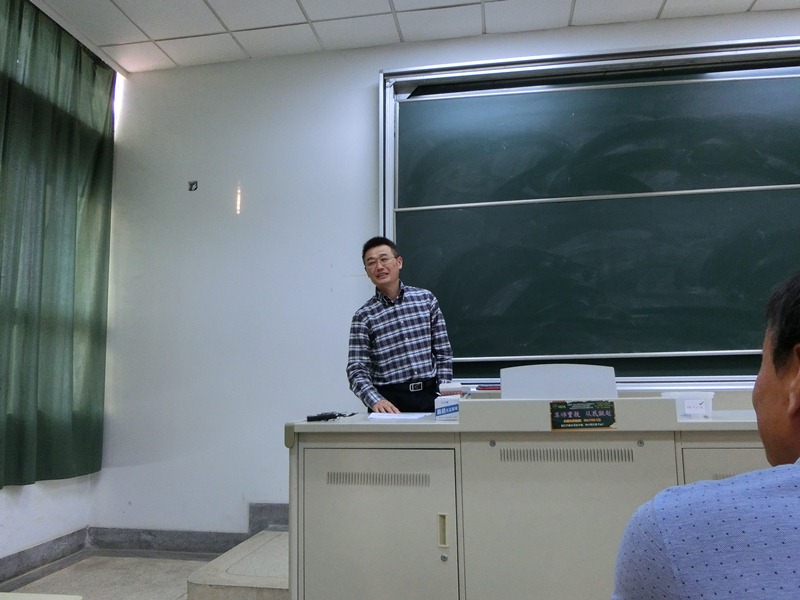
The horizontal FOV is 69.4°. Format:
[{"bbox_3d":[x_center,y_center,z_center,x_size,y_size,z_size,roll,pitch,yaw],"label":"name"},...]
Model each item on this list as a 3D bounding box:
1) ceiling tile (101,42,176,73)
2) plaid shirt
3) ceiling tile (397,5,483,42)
[{"bbox_3d":[-1.982,-1.859,4.416,0.426,0.020,0.356,-2,-8,9],"label":"ceiling tile"},{"bbox_3d":[-0.010,0.247,2.829,0.530,0.600,0.420,0,-8,-6],"label":"plaid shirt"},{"bbox_3d":[0.287,-1.937,4.066,0.590,0.020,0.356,-2,-8,9],"label":"ceiling tile"}]

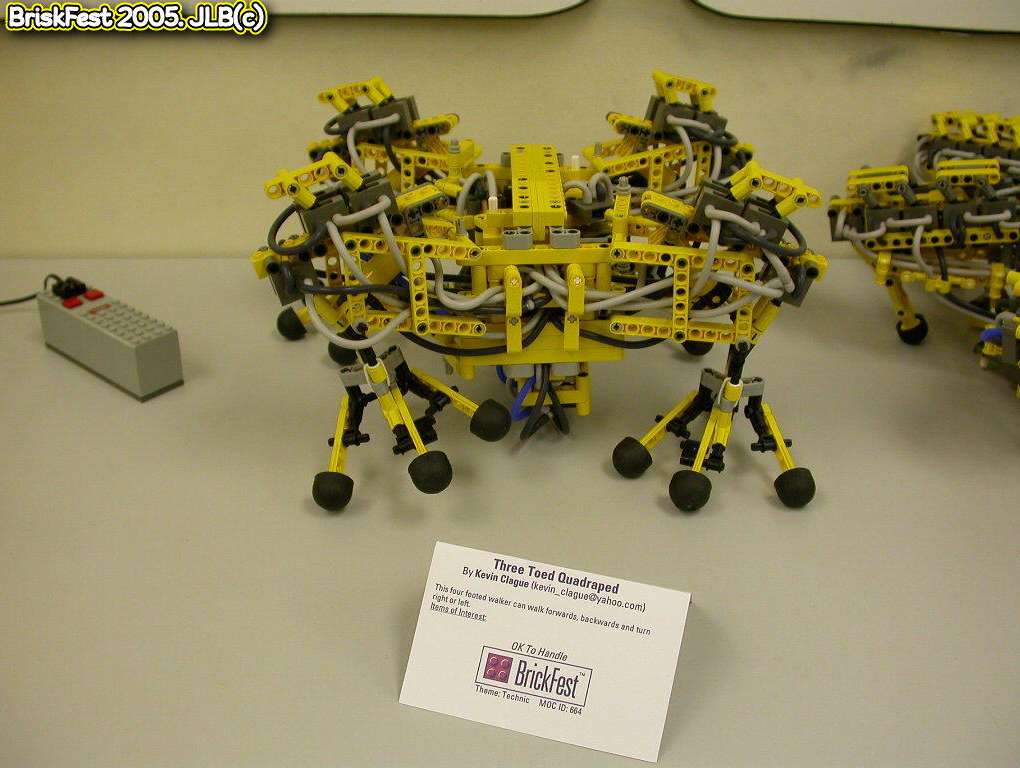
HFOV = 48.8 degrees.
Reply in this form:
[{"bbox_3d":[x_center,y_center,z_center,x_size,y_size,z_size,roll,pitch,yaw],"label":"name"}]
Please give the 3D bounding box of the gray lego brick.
[{"bbox_3d":[-0.263,-0.029,0.738,0.112,0.040,0.032,23,34,34],"label":"gray lego brick"}]

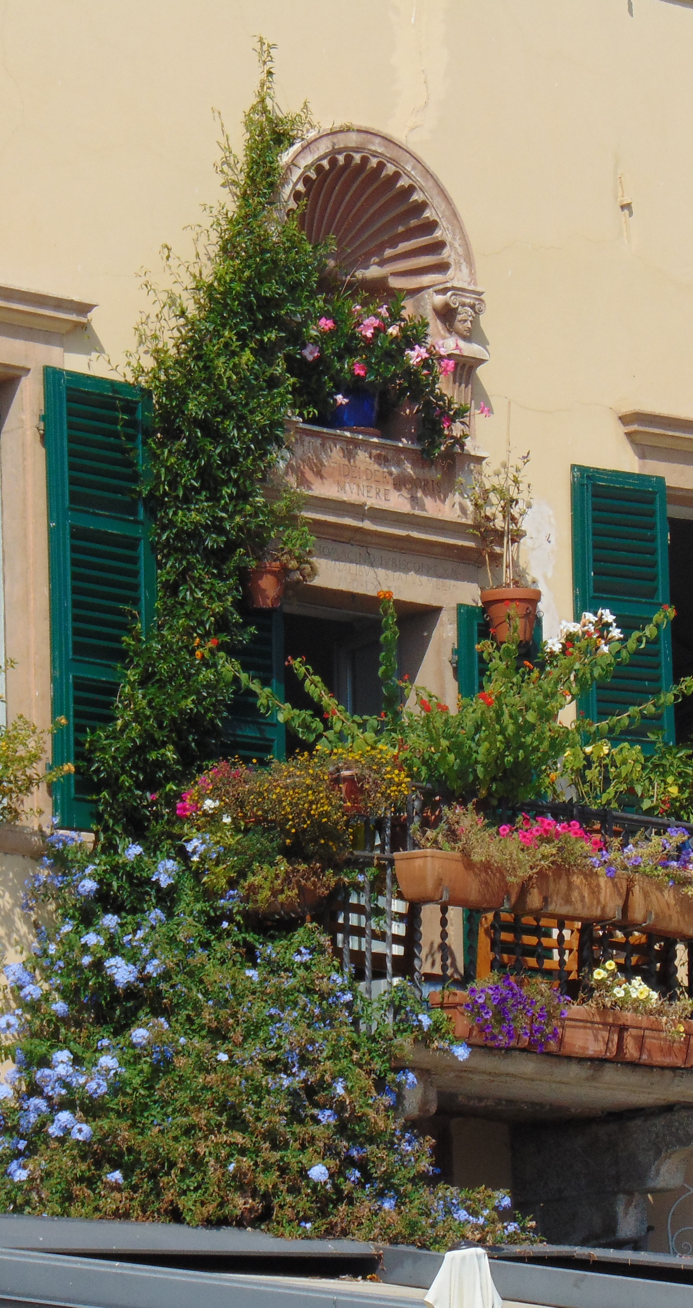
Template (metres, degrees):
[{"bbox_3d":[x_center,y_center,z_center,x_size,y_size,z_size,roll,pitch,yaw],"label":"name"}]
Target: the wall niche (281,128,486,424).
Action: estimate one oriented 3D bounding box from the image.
[{"bbox_3d":[0.005,-1.373,25.422,1.054,1.191,0.400,8,-15,-42],"label":"wall niche"}]

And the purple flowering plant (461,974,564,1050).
[{"bbox_3d":[0.587,1.263,23.662,0.370,0.260,0.240,8,-15,-42],"label":"purple flowering plant"}]

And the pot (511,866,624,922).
[{"bbox_3d":[0.864,0.941,25.765,0.200,0.205,0.450,-12,-14,43],"label":"pot"}]

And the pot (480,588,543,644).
[{"bbox_3d":[0.620,-0.144,25.300,0.235,0.215,0.235,-2,-11,0],"label":"pot"}]

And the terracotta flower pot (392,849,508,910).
[{"bbox_3d":[0.409,0.814,23.501,0.480,0.180,0.190,8,-15,-42],"label":"terracotta flower pot"}]

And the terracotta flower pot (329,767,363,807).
[{"bbox_3d":[0.007,0.475,23.704,0.140,0.145,0.140,8,-15,-42],"label":"terracotta flower pot"}]

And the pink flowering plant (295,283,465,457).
[{"bbox_3d":[0.135,-1.145,27.135,0.500,0.680,0.660,-12,-14,43],"label":"pink flowering plant"}]

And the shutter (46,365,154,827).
[{"bbox_3d":[-0.943,-0.191,25.852,0.050,1.800,0.575,-12,-14,43],"label":"shutter"}]

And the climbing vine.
[{"bbox_3d":[-0.534,-0.859,26.164,0.360,3.200,1.100,-12,-14,43],"label":"climbing vine"}]

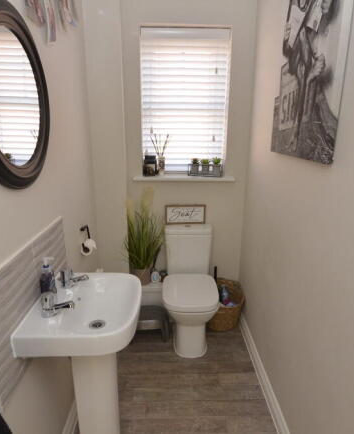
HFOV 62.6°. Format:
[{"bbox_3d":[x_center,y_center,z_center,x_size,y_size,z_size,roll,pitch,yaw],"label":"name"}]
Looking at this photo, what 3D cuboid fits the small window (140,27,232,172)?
[{"bbox_3d":[0.060,-0.780,2.043,0.595,0.960,0.100,0,17,-1],"label":"small window"}]

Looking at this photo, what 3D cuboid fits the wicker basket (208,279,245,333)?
[{"bbox_3d":[0.370,0.711,2.273,0.290,0.290,0.310,0,17,-1],"label":"wicker basket"}]

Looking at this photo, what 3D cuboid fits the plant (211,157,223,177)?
[{"bbox_3d":[0.300,-0.376,2.148,0.082,0.135,0.080,0,17,-1],"label":"plant"}]

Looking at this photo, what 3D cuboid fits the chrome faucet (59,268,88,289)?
[{"bbox_3d":[-0.433,0.254,1.230,0.115,0.080,0.050,0,17,-1],"label":"chrome faucet"}]

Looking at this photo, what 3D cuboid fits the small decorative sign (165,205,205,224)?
[{"bbox_3d":[0.064,-0.017,2.195,0.305,0.155,0.022,0,17,-1],"label":"small decorative sign"}]

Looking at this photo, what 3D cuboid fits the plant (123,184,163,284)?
[{"bbox_3d":[-0.239,0.141,2.128,0.285,0.725,0.255,0,17,-1],"label":"plant"}]

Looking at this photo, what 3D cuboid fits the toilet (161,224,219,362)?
[{"bbox_3d":[0.094,0.513,2.074,0.370,0.780,0.610,0,17,-1],"label":"toilet"}]

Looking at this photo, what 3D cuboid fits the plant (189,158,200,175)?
[{"bbox_3d":[0.134,-0.371,2.147,0.066,0.120,0.066,0,17,-1],"label":"plant"}]

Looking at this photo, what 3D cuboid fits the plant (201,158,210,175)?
[{"bbox_3d":[0.214,-0.371,2.148,0.065,0.120,0.065,0,17,-1],"label":"plant"}]

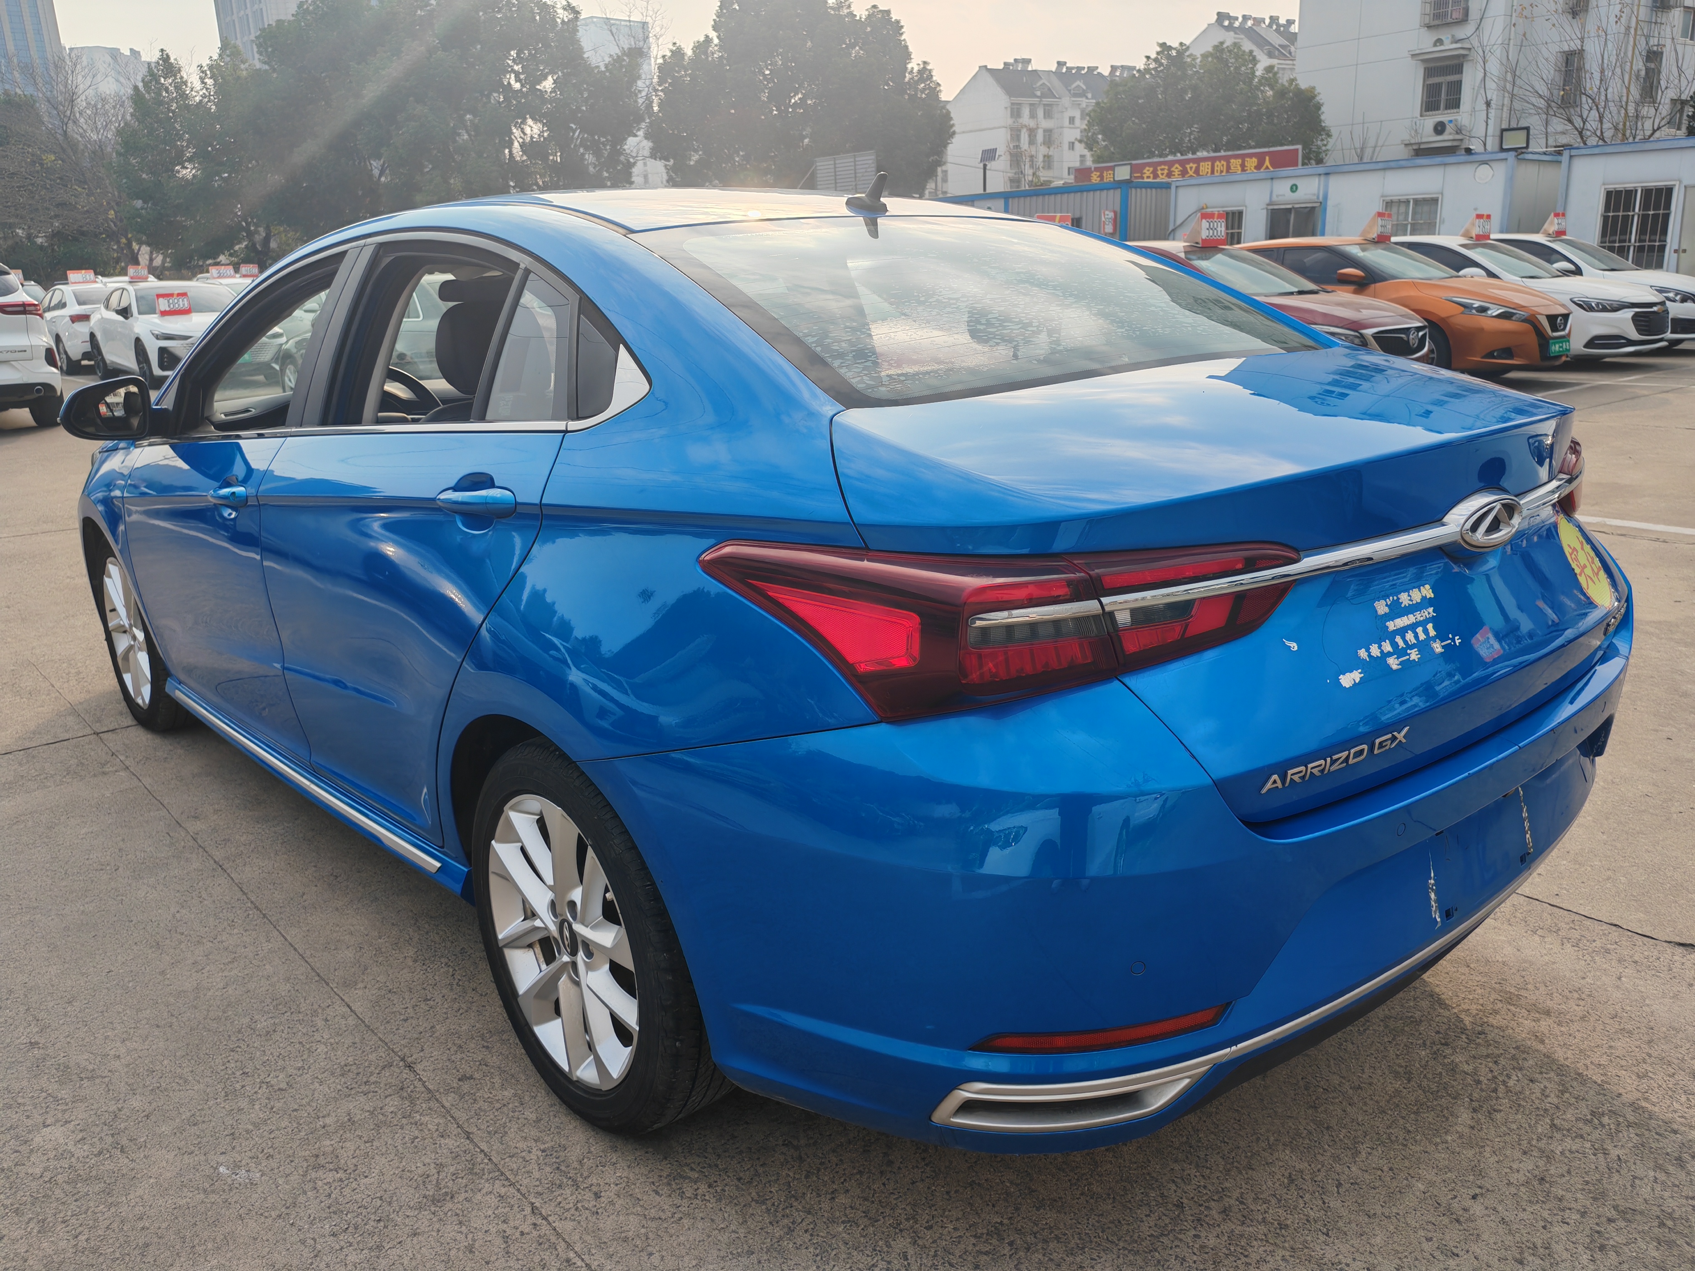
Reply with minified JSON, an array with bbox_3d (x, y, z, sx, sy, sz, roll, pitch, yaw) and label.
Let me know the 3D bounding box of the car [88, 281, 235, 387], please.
[{"bbox_3d":[-9.732,-4.445,19.353,1.840,1.440,4.680,-14,19,-37],"label":"car"}]

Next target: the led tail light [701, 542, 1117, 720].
[{"bbox_3d":[0.055,-0.032,1.493,0.250,0.170,0.440,-14,19,-38],"label":"led tail light"}]

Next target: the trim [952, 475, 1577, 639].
[{"bbox_3d":[0.758,-0.142,1.762,1.530,0.085,0.200,-13,19,-38],"label":"trim"}]

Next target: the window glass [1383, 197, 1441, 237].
[{"bbox_3d":[9.558,-6.877,22.400,0.080,1.100,0.920,-16,20,-40],"label":"window glass"}]

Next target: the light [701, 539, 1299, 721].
[{"bbox_3d":[0.175,-0.038,1.534,0.520,0.190,0.470,-13,19,-38],"label":"light"}]

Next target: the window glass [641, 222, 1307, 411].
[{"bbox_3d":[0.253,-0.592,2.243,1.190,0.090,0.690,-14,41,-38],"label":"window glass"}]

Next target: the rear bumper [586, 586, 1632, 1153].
[{"bbox_3d":[0.596,0.188,2.067,1.810,0.590,0.880,-13,19,-38],"label":"rear bumper"}]

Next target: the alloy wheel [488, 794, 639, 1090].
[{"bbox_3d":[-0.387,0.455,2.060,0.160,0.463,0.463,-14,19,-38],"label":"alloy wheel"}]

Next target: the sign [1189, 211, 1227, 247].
[{"bbox_3d":[3.364,-3.825,12.467,0.395,0.290,0.220,-14,19,-37],"label":"sign"}]

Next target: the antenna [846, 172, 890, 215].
[{"bbox_3d":[0.038,-0.812,2.438,0.055,0.075,0.125,-14,20,-38],"label":"antenna"}]

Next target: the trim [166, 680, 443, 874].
[{"bbox_3d":[-1.278,0.278,2.966,0.030,0.035,1.743,-14,18,-38],"label":"trim"}]

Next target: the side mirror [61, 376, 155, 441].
[{"bbox_3d":[-1.759,-0.533,3.119,0.200,0.140,0.130,-14,20,-38],"label":"side mirror"}]

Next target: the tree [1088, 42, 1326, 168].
[{"bbox_3d":[10.837,-14.082,40.000,7.100,7.400,6.800,2,16,14],"label":"tree"}]

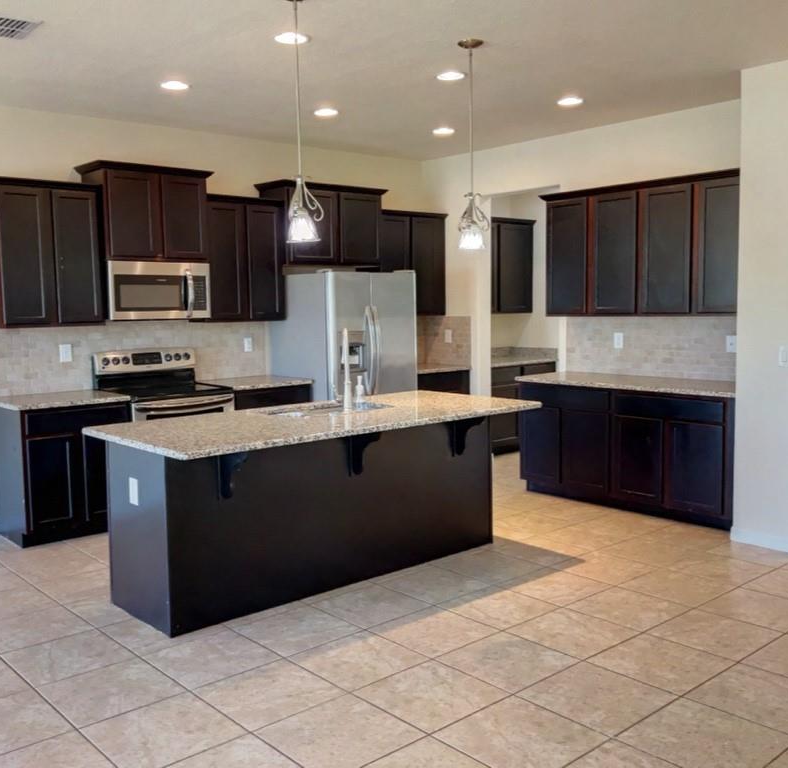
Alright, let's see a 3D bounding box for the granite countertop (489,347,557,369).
[{"bbox_3d":[1.037,-0.263,8.557,1.155,0.144,0.640,-6,7,-41],"label":"granite countertop"}]

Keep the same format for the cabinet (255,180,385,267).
[{"bbox_3d":[-0.567,-1.298,7.103,1.075,0.637,0.410,-5,7,-42],"label":"cabinet"}]

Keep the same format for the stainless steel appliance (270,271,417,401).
[{"bbox_3d":[-0.384,-0.020,6.987,0.940,1.765,0.800,-5,7,-42],"label":"stainless steel appliance"}]

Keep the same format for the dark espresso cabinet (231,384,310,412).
[{"bbox_3d":[-1.123,0.451,6.740,0.707,0.873,0.620,-6,7,-41],"label":"dark espresso cabinet"}]

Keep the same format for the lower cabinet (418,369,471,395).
[{"bbox_3d":[0.221,0.336,7.806,0.800,0.890,0.620,-5,7,-42],"label":"lower cabinet"}]

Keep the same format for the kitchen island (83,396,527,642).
[{"bbox_3d":[-0.319,0.619,4.686,2.360,0.914,1.090,-5,7,-42],"label":"kitchen island"}]

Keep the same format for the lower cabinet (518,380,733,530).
[{"bbox_3d":[1.807,0.455,6.333,0.585,0.885,1.780,-5,7,-42],"label":"lower cabinet"}]

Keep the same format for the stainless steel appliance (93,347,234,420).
[{"bbox_3d":[-1.642,0.359,6.200,0.763,1.172,0.680,-6,7,-41],"label":"stainless steel appliance"}]

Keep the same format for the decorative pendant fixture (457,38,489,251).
[{"bbox_3d":[0.399,-1.232,4.471,0.150,1.064,0.150,-1,5,0],"label":"decorative pendant fixture"}]

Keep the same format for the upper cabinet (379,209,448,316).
[{"bbox_3d":[0.082,-1.083,7.867,0.820,0.923,0.365,-6,7,-41],"label":"upper cabinet"}]

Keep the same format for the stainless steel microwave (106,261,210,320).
[{"bbox_3d":[-1.727,-0.658,6.085,0.755,0.395,0.420,-5,7,-42],"label":"stainless steel microwave"}]

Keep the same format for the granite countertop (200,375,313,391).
[{"bbox_3d":[-1.114,0.000,6.693,0.724,0.040,0.648,-6,7,-41],"label":"granite countertop"}]

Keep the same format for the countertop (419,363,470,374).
[{"bbox_3d":[0.199,-0.130,7.858,0.800,0.040,0.648,-6,7,-41],"label":"countertop"}]

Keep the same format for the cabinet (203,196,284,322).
[{"bbox_3d":[-1.209,-0.944,6.585,0.690,0.911,0.360,-5,7,-42],"label":"cabinet"}]

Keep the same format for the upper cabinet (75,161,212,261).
[{"bbox_3d":[-1.734,-1.185,6.056,0.860,0.640,0.410,-5,7,-42],"label":"upper cabinet"}]

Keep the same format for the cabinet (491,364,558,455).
[{"bbox_3d":[1.017,0.252,8.614,1.150,0.890,0.580,-5,7,-42],"label":"cabinet"}]

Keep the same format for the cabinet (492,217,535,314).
[{"bbox_3d":[0.956,-1.146,8.534,1.110,0.910,0.350,-5,7,-42],"label":"cabinet"}]

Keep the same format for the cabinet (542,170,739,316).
[{"bbox_3d":[1.873,-0.961,6.200,0.375,0.940,1.775,-6,7,-41],"label":"cabinet"}]

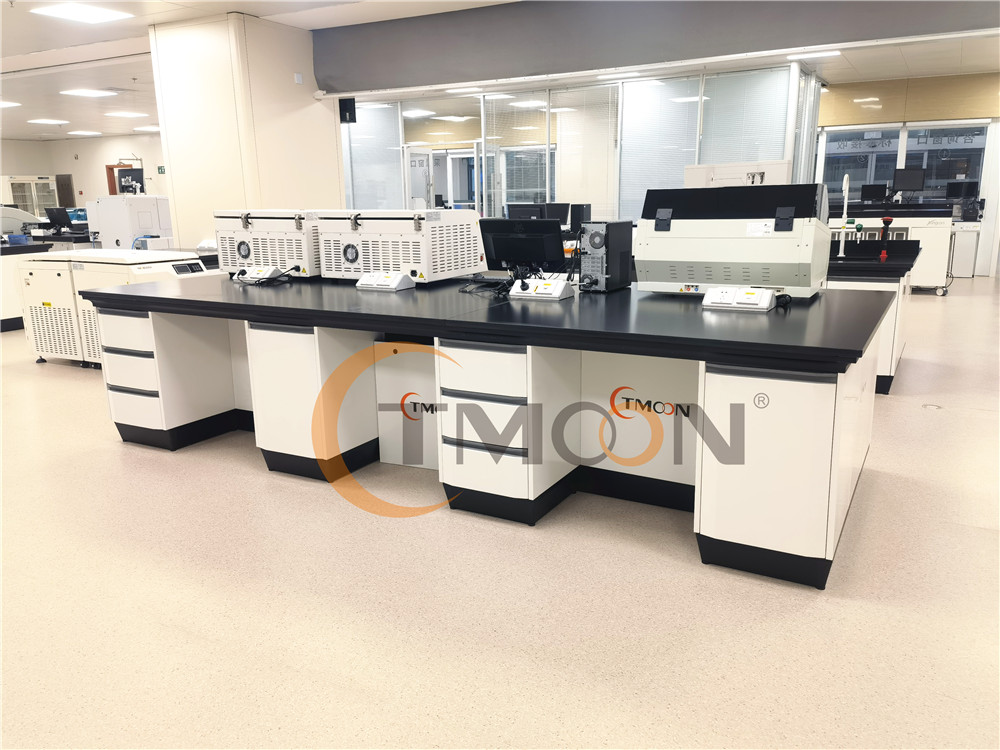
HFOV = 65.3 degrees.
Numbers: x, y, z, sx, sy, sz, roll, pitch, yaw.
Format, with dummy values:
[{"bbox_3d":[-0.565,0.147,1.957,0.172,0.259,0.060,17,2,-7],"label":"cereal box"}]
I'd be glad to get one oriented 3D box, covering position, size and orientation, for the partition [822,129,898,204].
[{"bbox_3d":[5.563,-3.188,12.054,1.060,1.120,0.080,6,15,29],"label":"partition"}]

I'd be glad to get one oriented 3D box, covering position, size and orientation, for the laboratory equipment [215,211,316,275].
[{"bbox_3d":[-1.319,-0.867,5.080,0.755,0.405,0.645,6,15,28],"label":"laboratory equipment"}]

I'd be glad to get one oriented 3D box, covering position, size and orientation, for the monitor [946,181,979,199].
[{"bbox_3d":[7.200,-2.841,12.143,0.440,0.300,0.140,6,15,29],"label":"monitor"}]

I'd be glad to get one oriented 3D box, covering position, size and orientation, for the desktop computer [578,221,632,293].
[{"bbox_3d":[0.545,-0.608,3.973,0.152,0.338,0.275,9,16,36],"label":"desktop computer"}]

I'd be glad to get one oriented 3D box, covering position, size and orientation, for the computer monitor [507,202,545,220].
[{"bbox_3d":[0.268,-1.477,7.603,0.430,0.360,0.170,6,15,29],"label":"computer monitor"}]

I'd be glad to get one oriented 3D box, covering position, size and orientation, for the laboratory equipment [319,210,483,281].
[{"bbox_3d":[-0.561,-0.781,4.646,0.755,0.405,0.645,6,15,29],"label":"laboratory equipment"}]

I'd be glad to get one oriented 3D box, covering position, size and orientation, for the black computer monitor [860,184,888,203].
[{"bbox_3d":[5.605,-2.699,11.676,0.370,0.260,0.120,6,15,29],"label":"black computer monitor"}]

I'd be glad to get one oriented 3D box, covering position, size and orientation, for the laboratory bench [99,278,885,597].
[{"bbox_3d":[-0.253,0.004,4.110,4.030,0.880,1.430,6,16,29],"label":"laboratory bench"}]

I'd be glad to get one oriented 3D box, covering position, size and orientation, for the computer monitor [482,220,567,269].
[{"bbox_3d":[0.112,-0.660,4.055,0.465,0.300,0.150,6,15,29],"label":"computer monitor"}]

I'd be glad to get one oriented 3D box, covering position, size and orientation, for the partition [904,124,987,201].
[{"bbox_3d":[6.525,-3.087,11.520,1.010,1.110,0.080,6,15,29],"label":"partition"}]

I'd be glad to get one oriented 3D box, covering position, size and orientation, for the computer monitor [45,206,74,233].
[{"bbox_3d":[-5.859,-2.044,10.387,0.490,0.360,0.170,6,15,27],"label":"computer monitor"}]

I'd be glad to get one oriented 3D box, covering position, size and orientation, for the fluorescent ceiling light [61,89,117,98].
[{"bbox_3d":[-6.229,-4.288,11.831,0.600,0.050,0.600,6,15,29],"label":"fluorescent ceiling light"}]

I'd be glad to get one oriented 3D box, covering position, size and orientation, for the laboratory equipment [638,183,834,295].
[{"bbox_3d":[1.088,-0.625,3.619,0.768,0.485,0.530,6,15,29],"label":"laboratory equipment"}]

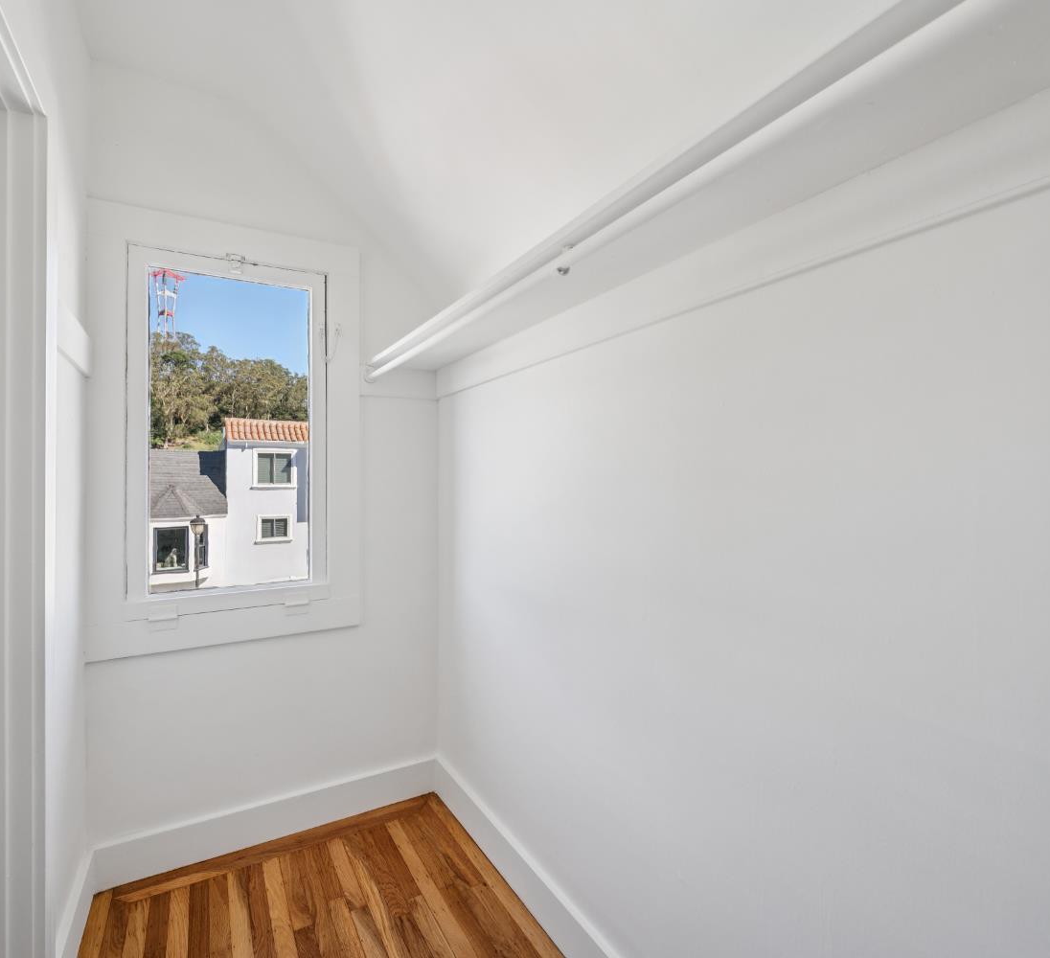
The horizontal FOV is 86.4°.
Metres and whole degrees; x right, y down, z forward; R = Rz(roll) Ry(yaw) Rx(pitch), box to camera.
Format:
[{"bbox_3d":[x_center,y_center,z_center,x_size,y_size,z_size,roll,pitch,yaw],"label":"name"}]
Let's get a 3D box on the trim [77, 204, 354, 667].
[{"bbox_3d":[-0.992,-0.161,1.930,0.827,1.443,0.035,0,-1,-30],"label":"trim"}]

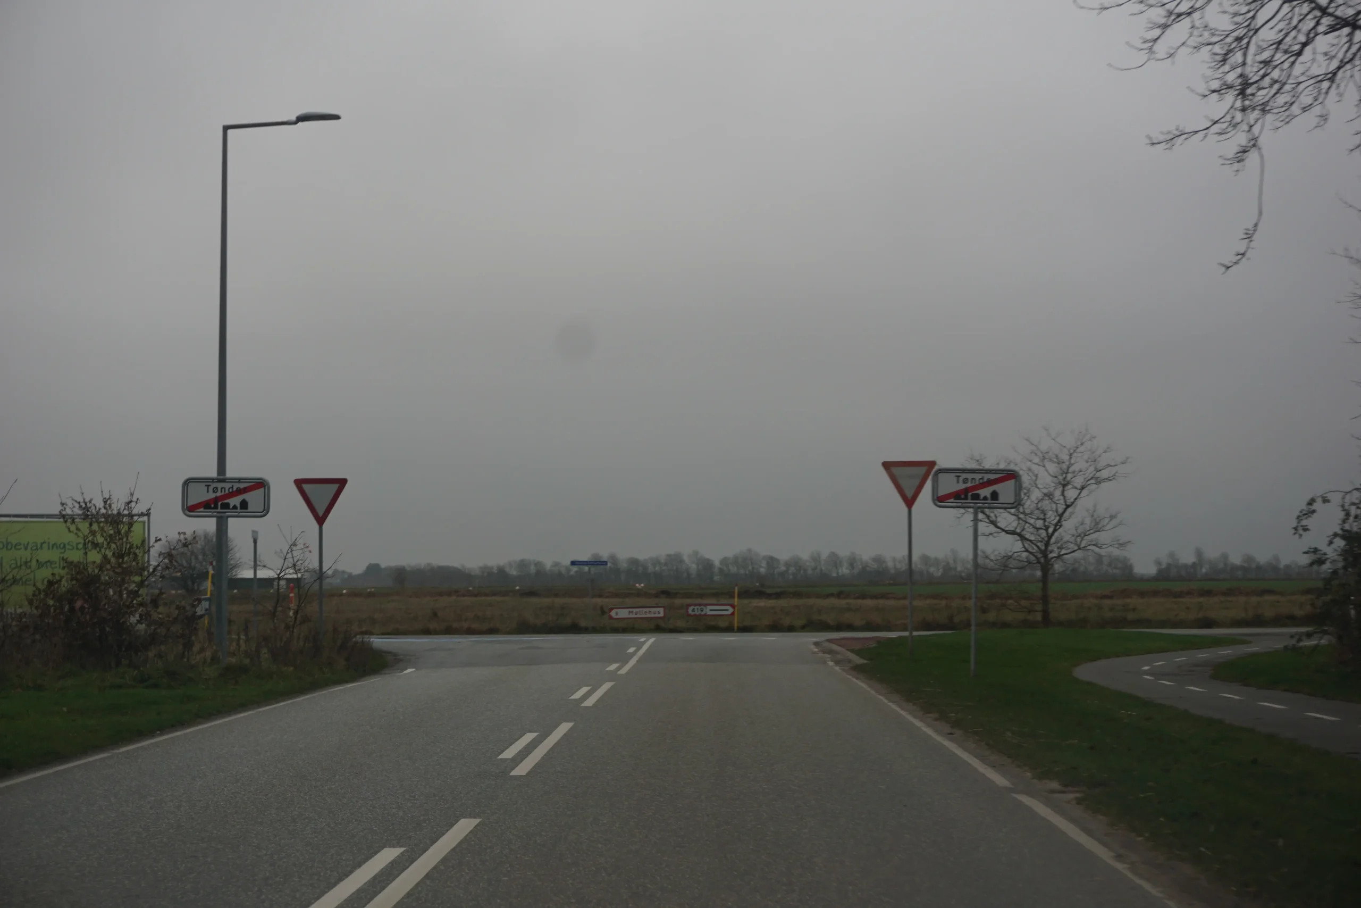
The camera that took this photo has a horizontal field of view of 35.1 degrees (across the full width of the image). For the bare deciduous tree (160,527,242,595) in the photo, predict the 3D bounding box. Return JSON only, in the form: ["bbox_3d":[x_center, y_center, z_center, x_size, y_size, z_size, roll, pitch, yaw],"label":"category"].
[{"bbox_3d":[-62.335,14.022,280.248,10.700,8.419,10.000,0,-3,1],"label":"bare deciduous tree"}]

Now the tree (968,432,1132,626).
[{"bbox_3d":[10.127,2.017,60.163,4.750,5.531,4.600,0,-3,1],"label":"tree"}]

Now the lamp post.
[{"bbox_3d":[-6.381,-1.095,34.056,1.910,8.704,0.330,0,-3,1],"label":"lamp post"}]

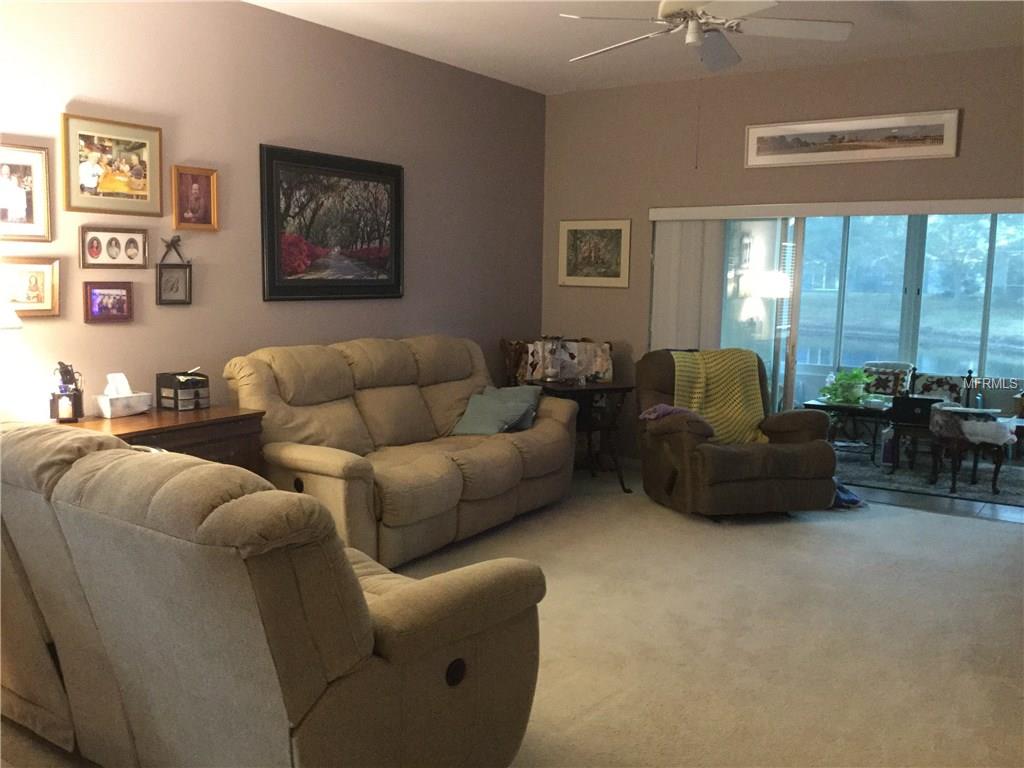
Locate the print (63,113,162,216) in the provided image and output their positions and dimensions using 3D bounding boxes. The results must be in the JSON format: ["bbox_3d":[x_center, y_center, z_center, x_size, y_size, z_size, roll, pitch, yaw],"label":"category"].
[{"bbox_3d":[-1.898,-1.034,4.394,0.030,0.430,0.500,6,9,34],"label":"print"}]

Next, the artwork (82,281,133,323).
[{"bbox_3d":[-1.944,-0.392,4.428,0.025,0.193,0.238,6,9,34],"label":"artwork"}]

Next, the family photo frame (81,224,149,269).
[{"bbox_3d":[-1.894,-0.646,4.380,0.025,0.191,0.336,6,9,33],"label":"family photo frame"}]

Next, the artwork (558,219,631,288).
[{"bbox_3d":[0.657,-1.042,7.366,0.623,0.526,0.025,6,9,33],"label":"artwork"}]

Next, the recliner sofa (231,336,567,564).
[{"bbox_3d":[-0.563,0.310,5.539,0.960,1.090,2.140,6,9,34],"label":"recliner sofa"}]

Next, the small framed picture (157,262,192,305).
[{"bbox_3d":[-1.734,-0.512,4.719,0.025,0.205,0.190,6,9,34],"label":"small framed picture"}]

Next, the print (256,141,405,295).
[{"bbox_3d":[-1.060,-0.954,5.631,0.040,0.860,1.170,6,9,34],"label":"print"}]

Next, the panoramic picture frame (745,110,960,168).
[{"bbox_3d":[2.265,-1.650,6.227,1.376,0.297,0.025,6,9,33],"label":"panoramic picture frame"}]

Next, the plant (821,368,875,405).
[{"bbox_3d":[2.890,0.021,7.900,0.430,0.310,0.410,6,9,33],"label":"plant"}]

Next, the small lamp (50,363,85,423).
[{"bbox_3d":[-2.009,0.034,4.140,0.145,0.275,0.125,-5,9,-37],"label":"small lamp"}]

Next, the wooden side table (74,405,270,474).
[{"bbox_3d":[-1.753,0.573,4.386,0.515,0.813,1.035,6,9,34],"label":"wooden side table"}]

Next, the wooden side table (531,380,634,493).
[{"bbox_3d":[0.512,0.371,6.659,0.566,0.730,0.500,-2,8,-21],"label":"wooden side table"}]

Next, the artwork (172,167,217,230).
[{"bbox_3d":[-1.631,-0.951,4.737,0.025,0.317,0.257,6,9,33],"label":"artwork"}]

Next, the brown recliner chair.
[{"bbox_3d":[1.547,0.300,6.394,1.020,1.020,0.960,-1,8,-18],"label":"brown recliner chair"}]

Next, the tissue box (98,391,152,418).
[{"bbox_3d":[-1.894,0.098,4.479,0.115,0.100,0.250,4,8,24],"label":"tissue box"}]

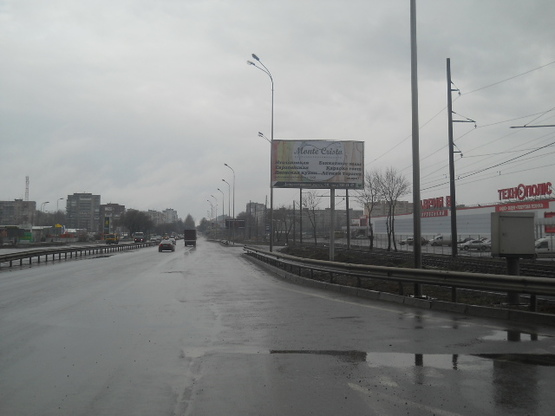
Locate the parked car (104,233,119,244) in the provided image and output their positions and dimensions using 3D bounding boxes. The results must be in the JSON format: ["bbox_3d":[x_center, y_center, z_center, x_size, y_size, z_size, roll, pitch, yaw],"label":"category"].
[{"bbox_3d":[-31.869,5.987,126.481,2.000,2.100,4.900,0,-3,-6],"label":"parked car"}]

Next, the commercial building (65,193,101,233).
[{"bbox_3d":[-187.682,7.892,640.847,30.000,44.500,16.000,1,-3,-12],"label":"commercial building"}]

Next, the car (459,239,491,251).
[{"bbox_3d":[26.329,5.032,88.837,4.350,1.420,1.700,1,-3,-11],"label":"car"}]

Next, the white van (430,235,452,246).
[{"bbox_3d":[28.128,5.707,112.875,4.300,1.820,1.780,1,-3,-11],"label":"white van"}]

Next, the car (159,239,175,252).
[{"bbox_3d":[-12.208,4.183,73.118,1.700,1.420,4.250,0,-3,-6],"label":"car"}]

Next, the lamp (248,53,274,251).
[{"bbox_3d":[-0.965,-2.763,37.504,1.600,11.700,1.700,0,-3,-6],"label":"lamp"}]

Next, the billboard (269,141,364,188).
[{"bbox_3d":[2.728,-2.885,44.149,6.150,3.150,0.350,0,-3,-6],"label":"billboard"}]

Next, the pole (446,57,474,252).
[{"bbox_3d":[15.102,-4.117,54.000,2.300,16.400,0.450,0,-3,-9],"label":"pole"}]

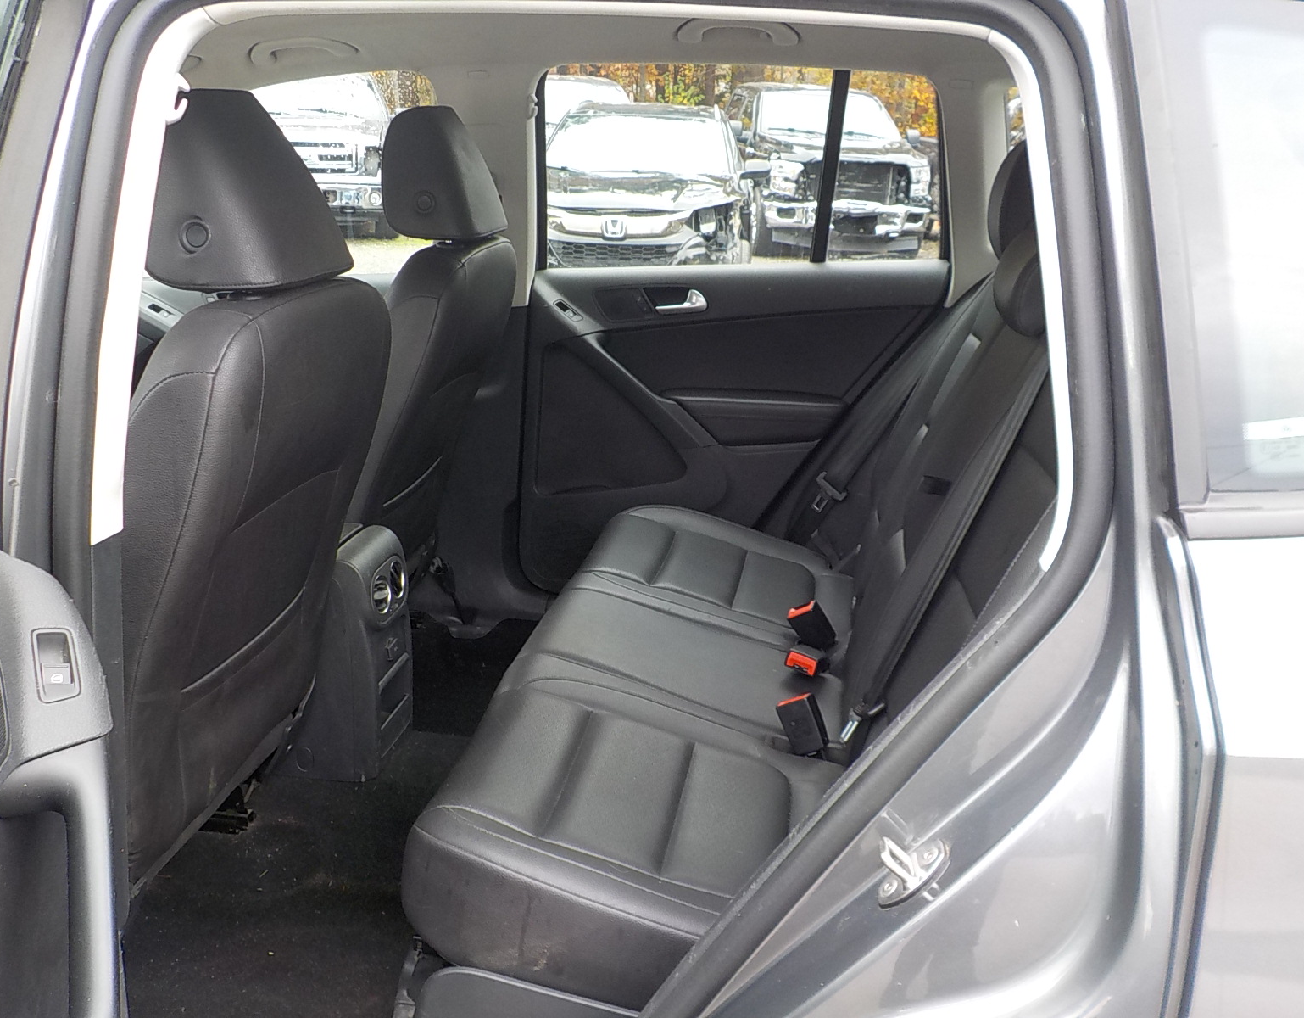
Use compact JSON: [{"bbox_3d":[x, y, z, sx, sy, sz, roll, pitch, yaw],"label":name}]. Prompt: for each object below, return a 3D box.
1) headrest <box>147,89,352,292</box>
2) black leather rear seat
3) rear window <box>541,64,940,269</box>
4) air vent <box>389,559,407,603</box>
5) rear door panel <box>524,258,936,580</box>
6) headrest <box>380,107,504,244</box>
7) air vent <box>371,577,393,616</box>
[{"bbox_3d":[-0.495,-0.383,1.415,0.150,0.225,0.275,3,18,9],"label":"headrest"},{"bbox_3d":[0.223,-0.078,1.772,0.880,0.950,1.330,3,18,9],"label":"black leather rear seat"},{"bbox_3d":[0.164,-0.669,2.323,0.780,0.398,0.030,3,33,9],"label":"rear window"},{"bbox_3d":[-0.437,0.121,1.984,0.020,0.062,0.054,-15,14,14],"label":"air vent"},{"bbox_3d":[0.142,-0.141,2.511,0.890,0.750,0.130,3,18,9],"label":"rear door panel"},{"bbox_3d":[-0.374,-0.601,2.098,0.150,0.225,0.275,3,18,9],"label":"headrest"},{"bbox_3d":[-0.449,0.143,1.932,0.020,0.062,0.054,-15,14,14],"label":"air vent"}]

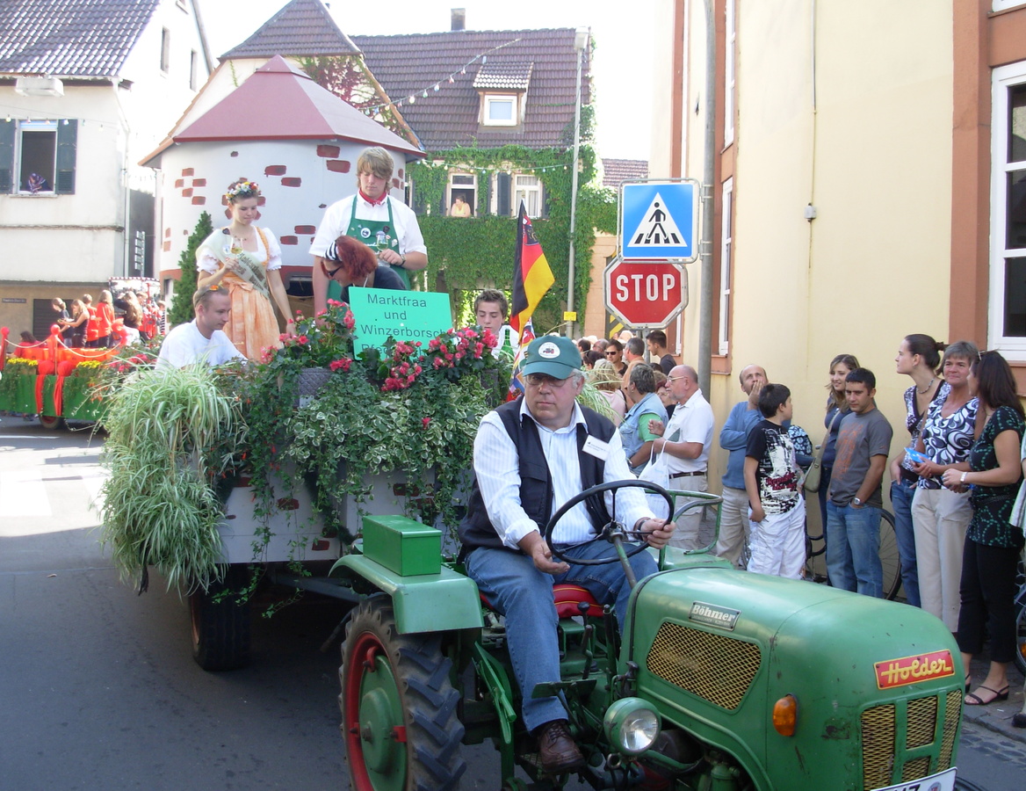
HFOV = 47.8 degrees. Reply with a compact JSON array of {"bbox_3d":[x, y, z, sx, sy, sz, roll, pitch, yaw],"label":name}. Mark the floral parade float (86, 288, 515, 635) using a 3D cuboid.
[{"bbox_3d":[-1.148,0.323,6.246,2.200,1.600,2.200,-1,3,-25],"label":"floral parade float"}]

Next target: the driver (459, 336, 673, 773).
[{"bbox_3d":[0.143,0.441,3.580,0.660,1.249,0.820,0,3,-22],"label":"driver"}]

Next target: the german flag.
[{"bbox_3d":[0.090,-0.632,5.800,0.230,0.680,0.140,0,3,-10],"label":"german flag"}]

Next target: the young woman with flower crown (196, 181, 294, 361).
[{"bbox_3d":[-1.415,-0.277,6.100,0.520,1.700,0.450,0,3,-14],"label":"young woman with flower crown"}]

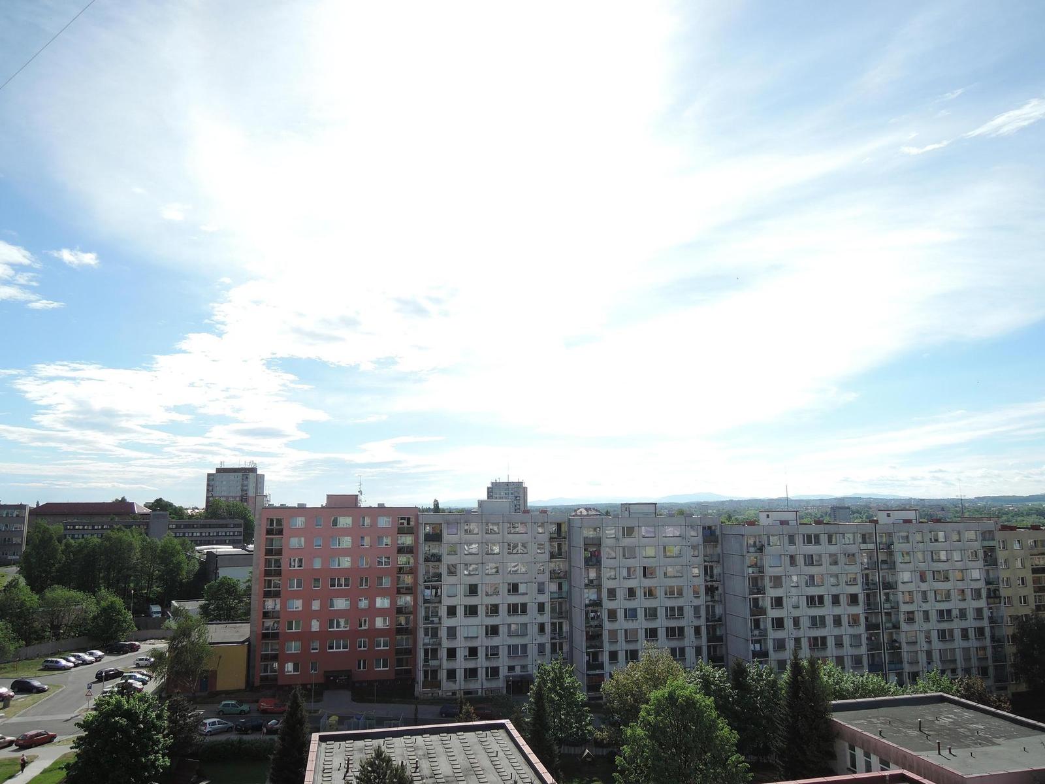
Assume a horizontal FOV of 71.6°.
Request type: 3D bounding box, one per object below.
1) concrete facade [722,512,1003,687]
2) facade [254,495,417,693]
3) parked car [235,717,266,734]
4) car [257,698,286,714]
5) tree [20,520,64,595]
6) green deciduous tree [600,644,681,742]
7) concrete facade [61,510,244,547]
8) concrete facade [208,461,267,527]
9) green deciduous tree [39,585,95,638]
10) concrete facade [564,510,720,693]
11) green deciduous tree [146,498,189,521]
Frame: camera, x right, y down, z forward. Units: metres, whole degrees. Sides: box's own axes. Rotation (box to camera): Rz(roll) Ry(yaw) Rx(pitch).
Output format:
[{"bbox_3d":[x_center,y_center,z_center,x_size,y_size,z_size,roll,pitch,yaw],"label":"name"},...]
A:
[{"bbox_3d":[50.350,31.230,109.730,42.400,26.070,11.500,2,-9,-13],"label":"concrete facade"},{"bbox_3d":[-26.950,28.930,107.140,21.500,27.010,11.500,2,-9,-13],"label":"facade"},{"bbox_3d":[-32.520,39.590,86.350,3.950,1.470,1.720,7,-11,-40],"label":"parked car"},{"bbox_3d":[-30.510,38.540,89.200,4.000,1.550,1.670,0,-9,-5],"label":"car"},{"bbox_3d":[-104.590,36.570,158.000,8.000,16.150,8.000,5,-11,-32],"label":"tree"},{"bbox_3d":[13.870,34.440,83.300,9.800,10.370,9.200,-2,-9,9],"label":"green deciduous tree"},{"bbox_3d":[-156.980,59.980,314.740,72.800,14.800,12.000,1,-9,-7],"label":"concrete facade"},{"bbox_3d":[-156.750,60.060,398.500,27.000,36.000,17.000,1,-8,-9],"label":"concrete facade"},{"bbox_3d":[-85.820,41.940,135.830,9.200,11.200,8.800,5,-10,-31],"label":"green deciduous tree"},{"bbox_3d":[17.620,30.140,107.960,21.500,26.520,11.500,2,-9,-13],"label":"concrete facade"},{"bbox_3d":[-168.900,59.690,345.000,17.000,18.480,17.000,4,-10,-25],"label":"green deciduous tree"}]

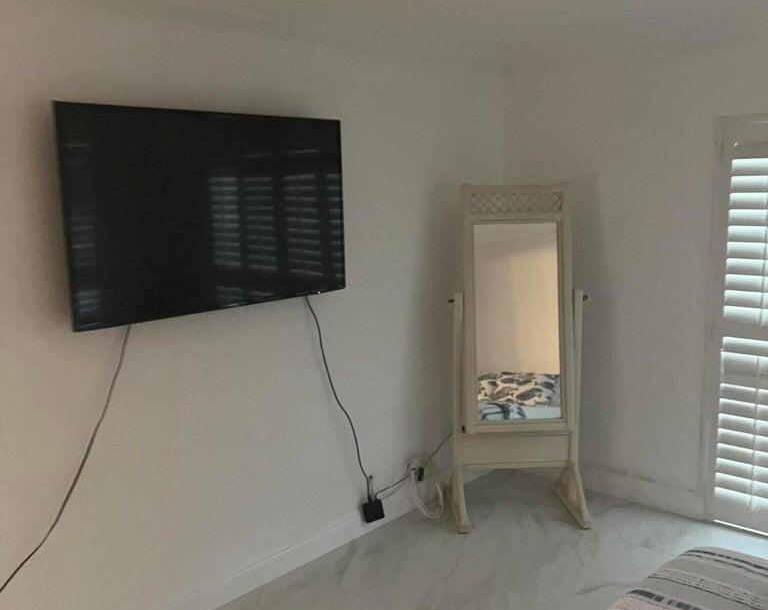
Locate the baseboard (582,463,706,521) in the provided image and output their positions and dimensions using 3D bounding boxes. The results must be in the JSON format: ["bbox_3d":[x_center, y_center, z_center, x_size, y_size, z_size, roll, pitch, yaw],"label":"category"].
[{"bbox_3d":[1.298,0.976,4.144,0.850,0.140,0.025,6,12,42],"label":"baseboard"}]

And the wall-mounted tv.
[{"bbox_3d":[-0.626,-0.359,2.957,0.060,0.733,1.269,6,12,42],"label":"wall-mounted tv"}]

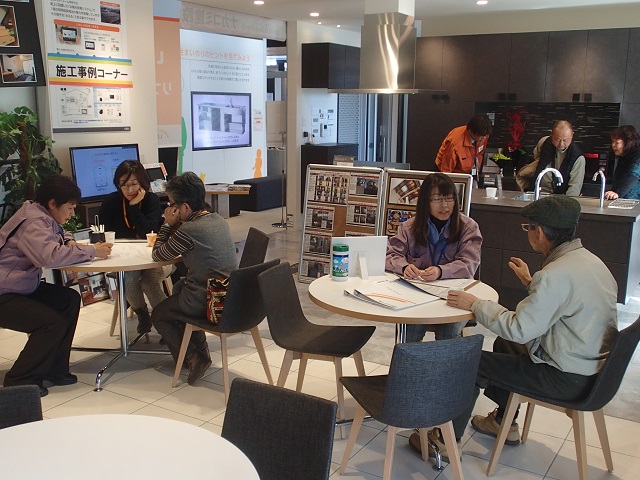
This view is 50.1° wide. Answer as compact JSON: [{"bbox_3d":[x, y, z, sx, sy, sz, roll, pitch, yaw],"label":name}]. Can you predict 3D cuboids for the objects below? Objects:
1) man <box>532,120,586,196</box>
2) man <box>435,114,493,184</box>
[{"bbox_3d":[2.164,-0.345,6.363,0.570,1.500,0.520,4,11,18],"label":"man"},{"bbox_3d":[1.421,-0.474,6.779,0.500,1.530,0.500,-8,14,-37],"label":"man"}]

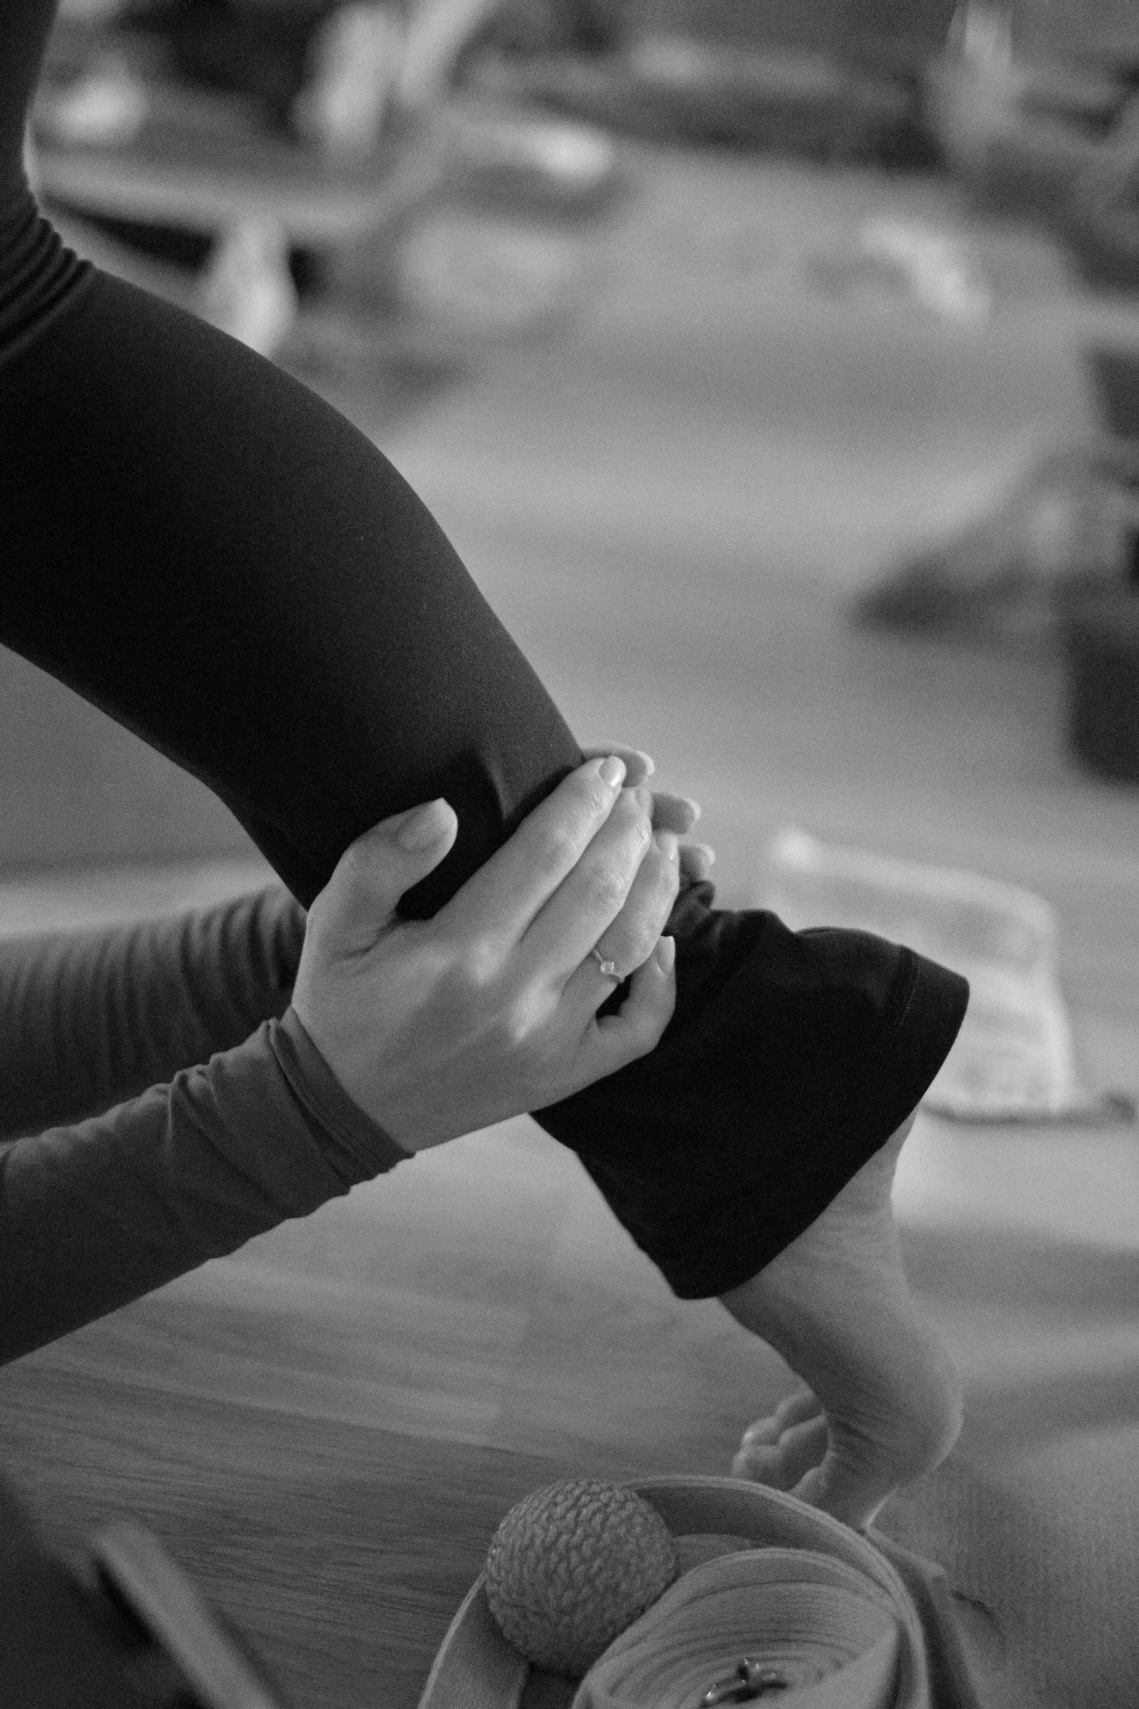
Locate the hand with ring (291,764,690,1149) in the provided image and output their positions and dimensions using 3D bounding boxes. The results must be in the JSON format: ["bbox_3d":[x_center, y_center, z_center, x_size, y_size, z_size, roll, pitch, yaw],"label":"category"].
[{"bbox_3d":[-0.022,0.029,0.770,0.135,0.130,0.110,0,23,0],"label":"hand with ring"}]

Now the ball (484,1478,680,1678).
[{"bbox_3d":[0.004,0.213,0.745,0.057,0.057,0.057,0,23,0],"label":"ball"}]

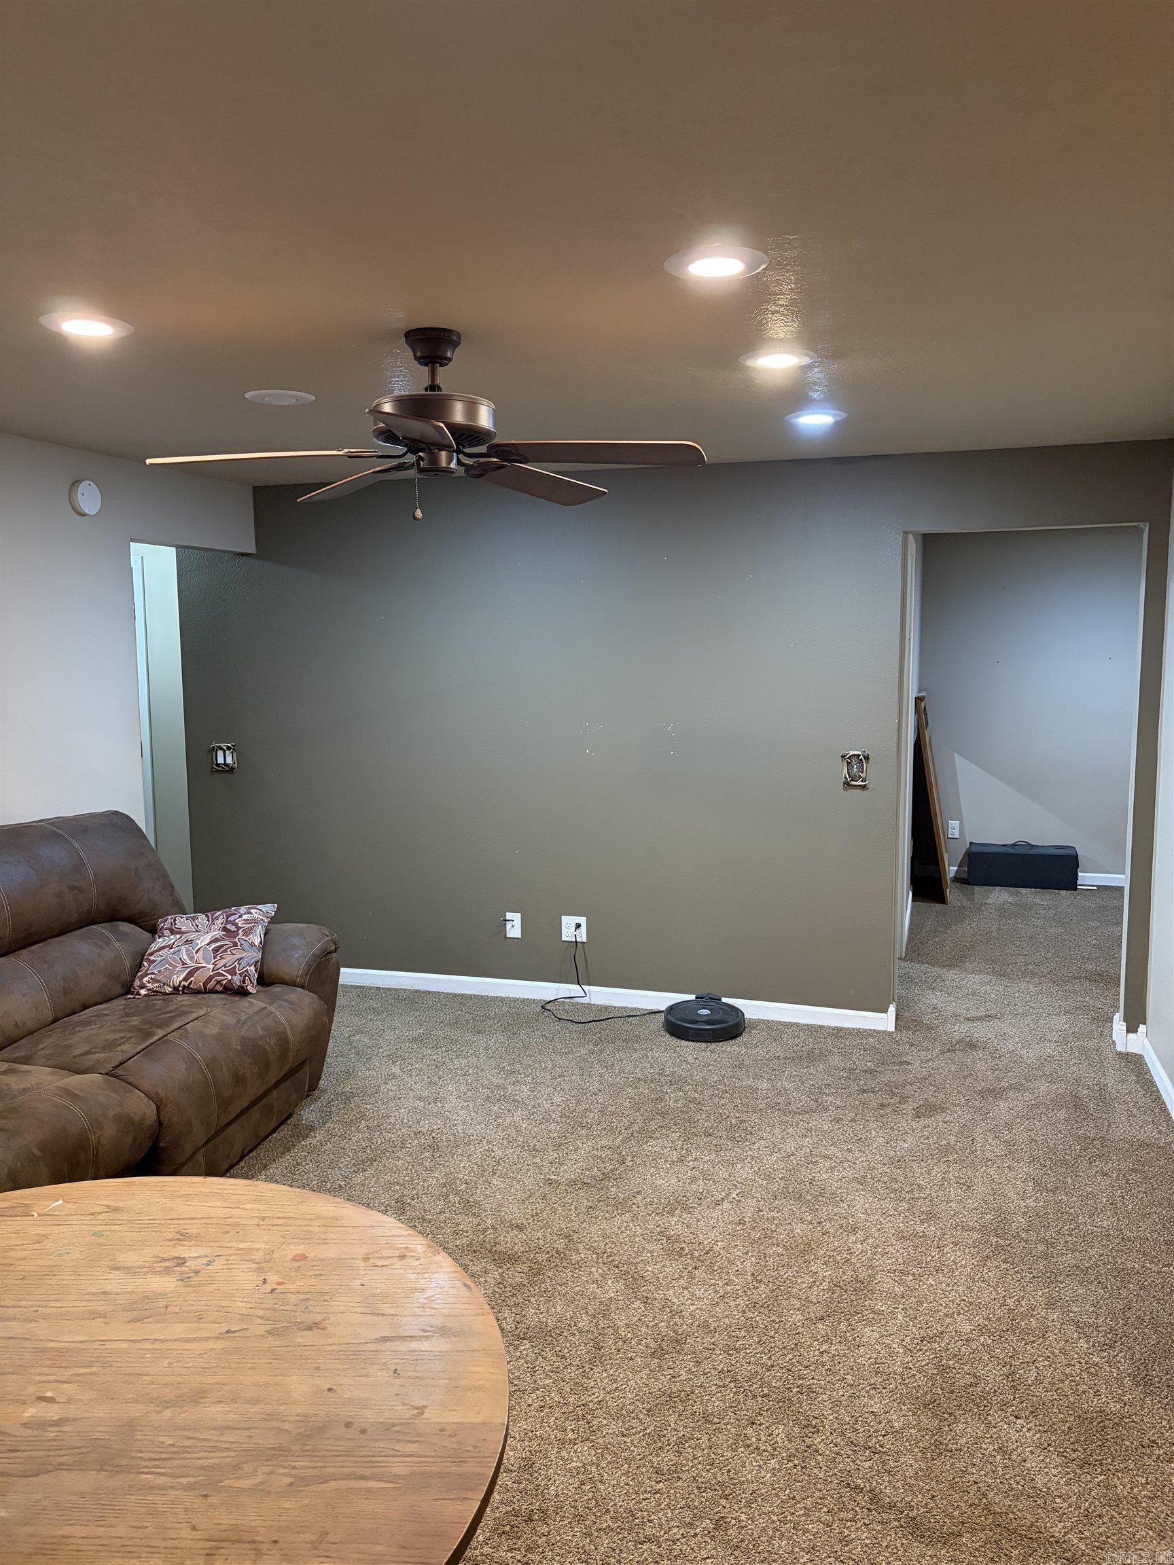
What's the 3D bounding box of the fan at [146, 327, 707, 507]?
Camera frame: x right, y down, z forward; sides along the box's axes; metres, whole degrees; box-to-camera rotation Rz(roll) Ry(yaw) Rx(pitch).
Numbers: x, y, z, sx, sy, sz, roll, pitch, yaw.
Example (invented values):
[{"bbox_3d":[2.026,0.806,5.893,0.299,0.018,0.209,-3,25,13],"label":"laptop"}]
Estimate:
[{"bbox_3d":[-0.371,-0.908,2.846,1.300,0.340,1.270,-1,6,-2],"label":"fan"}]

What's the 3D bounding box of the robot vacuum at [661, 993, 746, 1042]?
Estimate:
[{"bbox_3d":[0.488,0.985,4.859,0.340,0.092,0.345,1,6,17],"label":"robot vacuum"}]

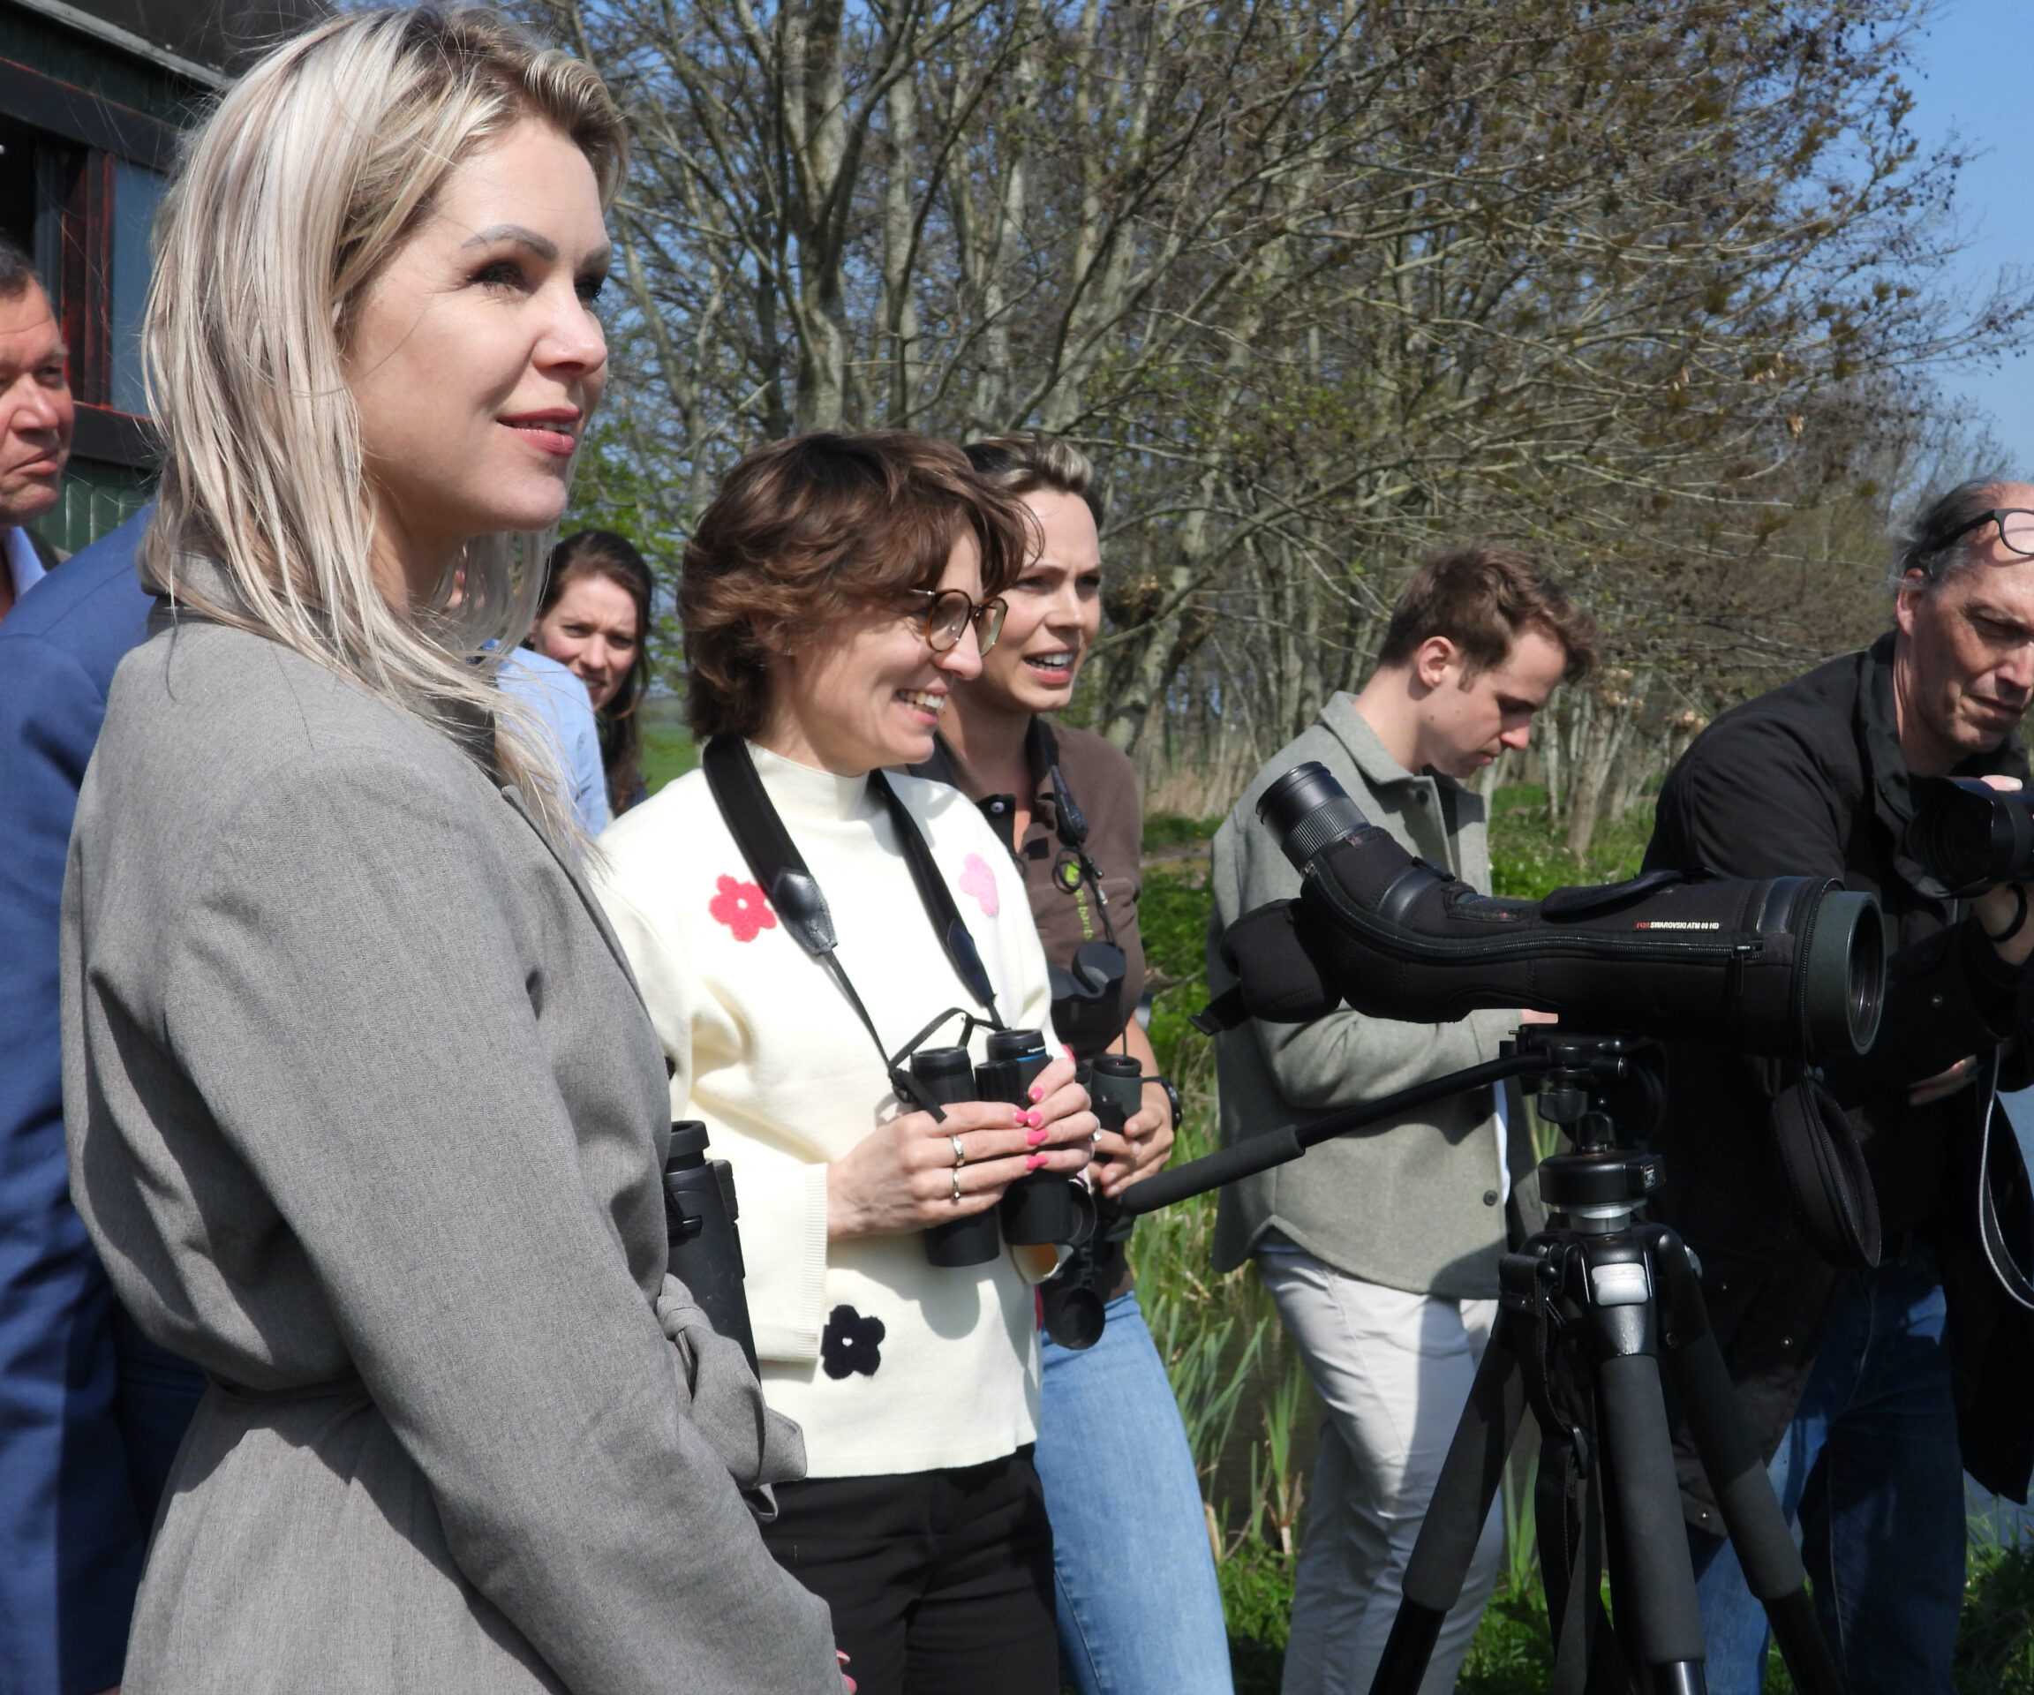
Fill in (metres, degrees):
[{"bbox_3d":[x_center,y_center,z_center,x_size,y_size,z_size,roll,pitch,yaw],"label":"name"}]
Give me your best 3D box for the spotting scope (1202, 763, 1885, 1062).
[{"bbox_3d":[0.325,0.037,2.084,0.435,0.179,0.112,1,-1,29],"label":"spotting scope"}]

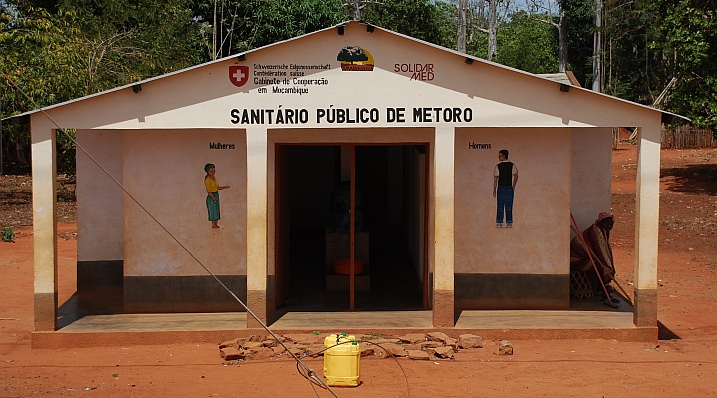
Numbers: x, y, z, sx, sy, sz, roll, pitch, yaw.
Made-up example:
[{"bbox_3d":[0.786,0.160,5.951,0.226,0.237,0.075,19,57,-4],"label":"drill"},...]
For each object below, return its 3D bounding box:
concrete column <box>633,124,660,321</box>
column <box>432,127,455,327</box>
[{"bbox_3d":[3.166,0.308,13.150,0.193,2.191,0.190,0,4,-1],"label":"concrete column"},{"bbox_3d":[0.934,0.309,13.080,0.199,2.176,0.190,0,4,-1],"label":"column"}]

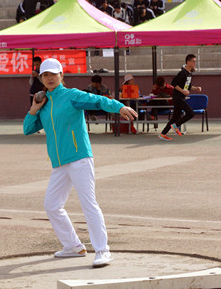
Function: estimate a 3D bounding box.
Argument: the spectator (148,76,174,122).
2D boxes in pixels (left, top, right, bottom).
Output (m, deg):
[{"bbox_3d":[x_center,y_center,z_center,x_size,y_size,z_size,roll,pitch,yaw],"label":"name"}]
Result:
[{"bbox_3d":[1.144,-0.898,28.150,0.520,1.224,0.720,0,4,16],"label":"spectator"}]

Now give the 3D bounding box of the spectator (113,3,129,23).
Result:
[{"bbox_3d":[0.328,-3.642,37.800,0.520,1.127,0.750,0,4,16],"label":"spectator"}]

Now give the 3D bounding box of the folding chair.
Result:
[{"bbox_3d":[1.894,-0.683,27.750,0.490,0.815,0.530,0,4,18],"label":"folding chair"}]

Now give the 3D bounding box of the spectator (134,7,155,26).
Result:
[{"bbox_3d":[1.029,-3.572,37.800,0.520,0.999,0.720,-1,4,9],"label":"spectator"}]

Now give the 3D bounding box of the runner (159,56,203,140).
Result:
[{"bbox_3d":[1.392,-0.942,25.202,0.800,1.704,0.520,1,4,28],"label":"runner"}]

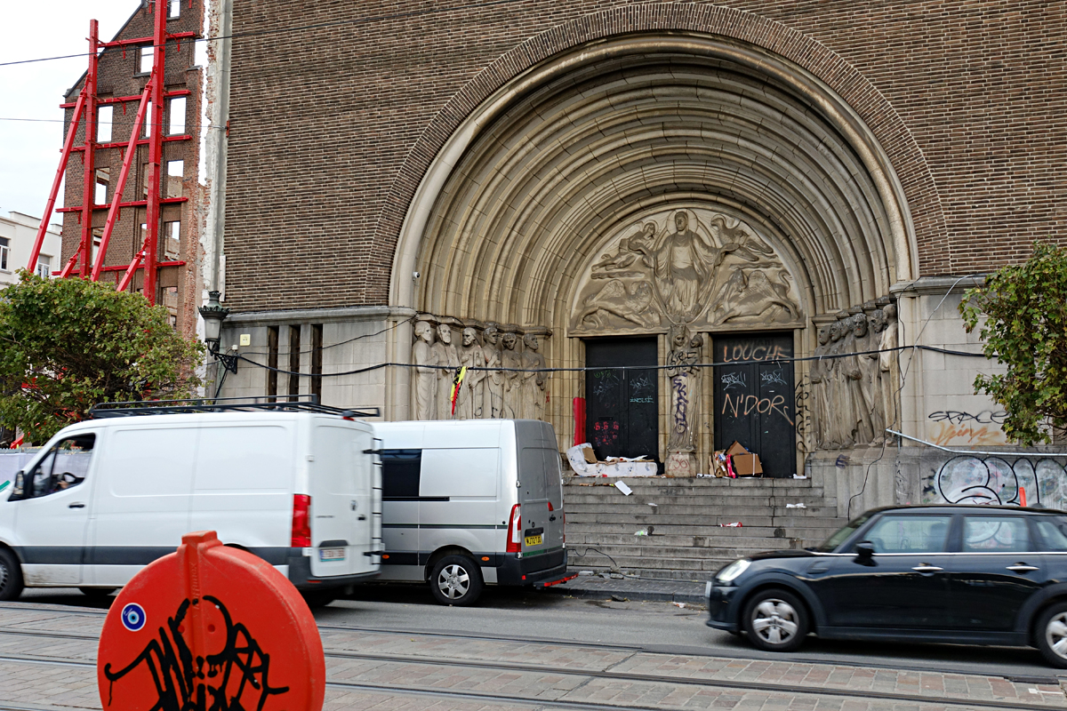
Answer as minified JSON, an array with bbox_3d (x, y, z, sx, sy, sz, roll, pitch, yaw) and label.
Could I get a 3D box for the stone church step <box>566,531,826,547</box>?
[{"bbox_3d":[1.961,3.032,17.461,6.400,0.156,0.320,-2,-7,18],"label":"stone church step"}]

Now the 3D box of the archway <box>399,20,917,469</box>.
[{"bbox_3d":[2.199,-1.410,18.636,8.428,7.048,4.200,-2,-7,18],"label":"archway"}]

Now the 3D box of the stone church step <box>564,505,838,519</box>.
[{"bbox_3d":[2.286,2.665,18.382,5.700,0.156,0.320,-2,-7,18],"label":"stone church step"}]

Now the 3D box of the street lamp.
[{"bbox_3d":[-5.397,-0.424,18.349,0.630,1.340,1.020,-2,-7,18],"label":"street lamp"}]

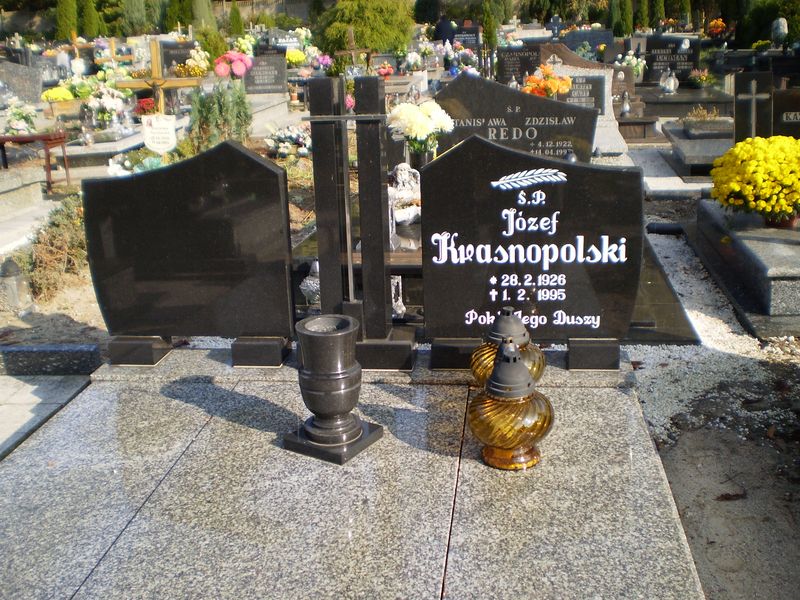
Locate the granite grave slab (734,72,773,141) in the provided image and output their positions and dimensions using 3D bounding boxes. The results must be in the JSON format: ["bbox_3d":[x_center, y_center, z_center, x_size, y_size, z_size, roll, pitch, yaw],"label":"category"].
[{"bbox_3d":[2.100,-1.004,5.065,0.209,0.768,0.100,1,18,7],"label":"granite grave slab"}]

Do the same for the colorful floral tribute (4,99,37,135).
[{"bbox_3d":[-3.740,-1.799,8.200,0.310,0.350,0.280,1,18,8],"label":"colorful floral tribute"}]

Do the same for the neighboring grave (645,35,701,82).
[{"bbox_3d":[3.996,-3.519,12.200,0.770,0.680,0.140,1,18,8],"label":"neighboring grave"}]

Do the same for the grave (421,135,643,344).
[{"bbox_3d":[0.415,-0.199,2.661,0.682,0.655,0.070,1,18,7],"label":"grave"}]

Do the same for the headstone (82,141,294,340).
[{"bbox_3d":[-0.678,-0.194,2.718,0.650,0.650,0.080,1,18,8],"label":"headstone"}]

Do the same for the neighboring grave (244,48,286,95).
[{"bbox_3d":[-1.884,-3.227,11.700,0.570,0.620,0.120,1,18,8],"label":"neighboring grave"}]

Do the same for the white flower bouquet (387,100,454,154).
[{"bbox_3d":[0.107,-0.904,4.359,0.340,0.270,0.300,1,18,7],"label":"white flower bouquet"}]

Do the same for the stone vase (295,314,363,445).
[{"bbox_3d":[-0.181,0.212,2.185,0.170,0.315,0.170,1,18,8],"label":"stone vase"}]

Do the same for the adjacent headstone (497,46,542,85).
[{"bbox_3d":[1.653,-3.085,11.288,0.692,0.720,0.120,1,18,7],"label":"adjacent headstone"}]

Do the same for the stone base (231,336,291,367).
[{"bbox_3d":[-0.463,0.158,2.819,0.158,0.089,0.143,1,18,8],"label":"stone base"}]

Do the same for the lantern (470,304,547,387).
[{"bbox_3d":[0.321,0.169,2.462,0.222,0.322,0.222,1,18,7],"label":"lantern"}]

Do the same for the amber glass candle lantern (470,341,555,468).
[{"bbox_3d":[0.284,0.249,2.097,0.214,0.320,0.214,1,18,8],"label":"amber glass candle lantern"}]

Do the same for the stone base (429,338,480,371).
[{"bbox_3d":[0.196,0.155,2.808,0.166,0.100,0.150,1,18,7],"label":"stone base"}]

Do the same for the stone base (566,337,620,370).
[{"bbox_3d":[0.639,0.161,2.751,0.158,0.100,0.150,1,18,7],"label":"stone base"}]

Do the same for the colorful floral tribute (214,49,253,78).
[{"bbox_3d":[-1.792,-2.534,8.953,0.370,0.300,0.320,1,18,7],"label":"colorful floral tribute"}]

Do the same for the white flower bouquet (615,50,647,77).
[{"bbox_3d":[3.131,-3.185,11.302,0.390,0.380,0.320,1,18,7],"label":"white flower bouquet"}]

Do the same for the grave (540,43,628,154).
[{"bbox_3d":[1.831,-1.990,8.300,0.880,1.020,0.220,1,18,8],"label":"grave"}]

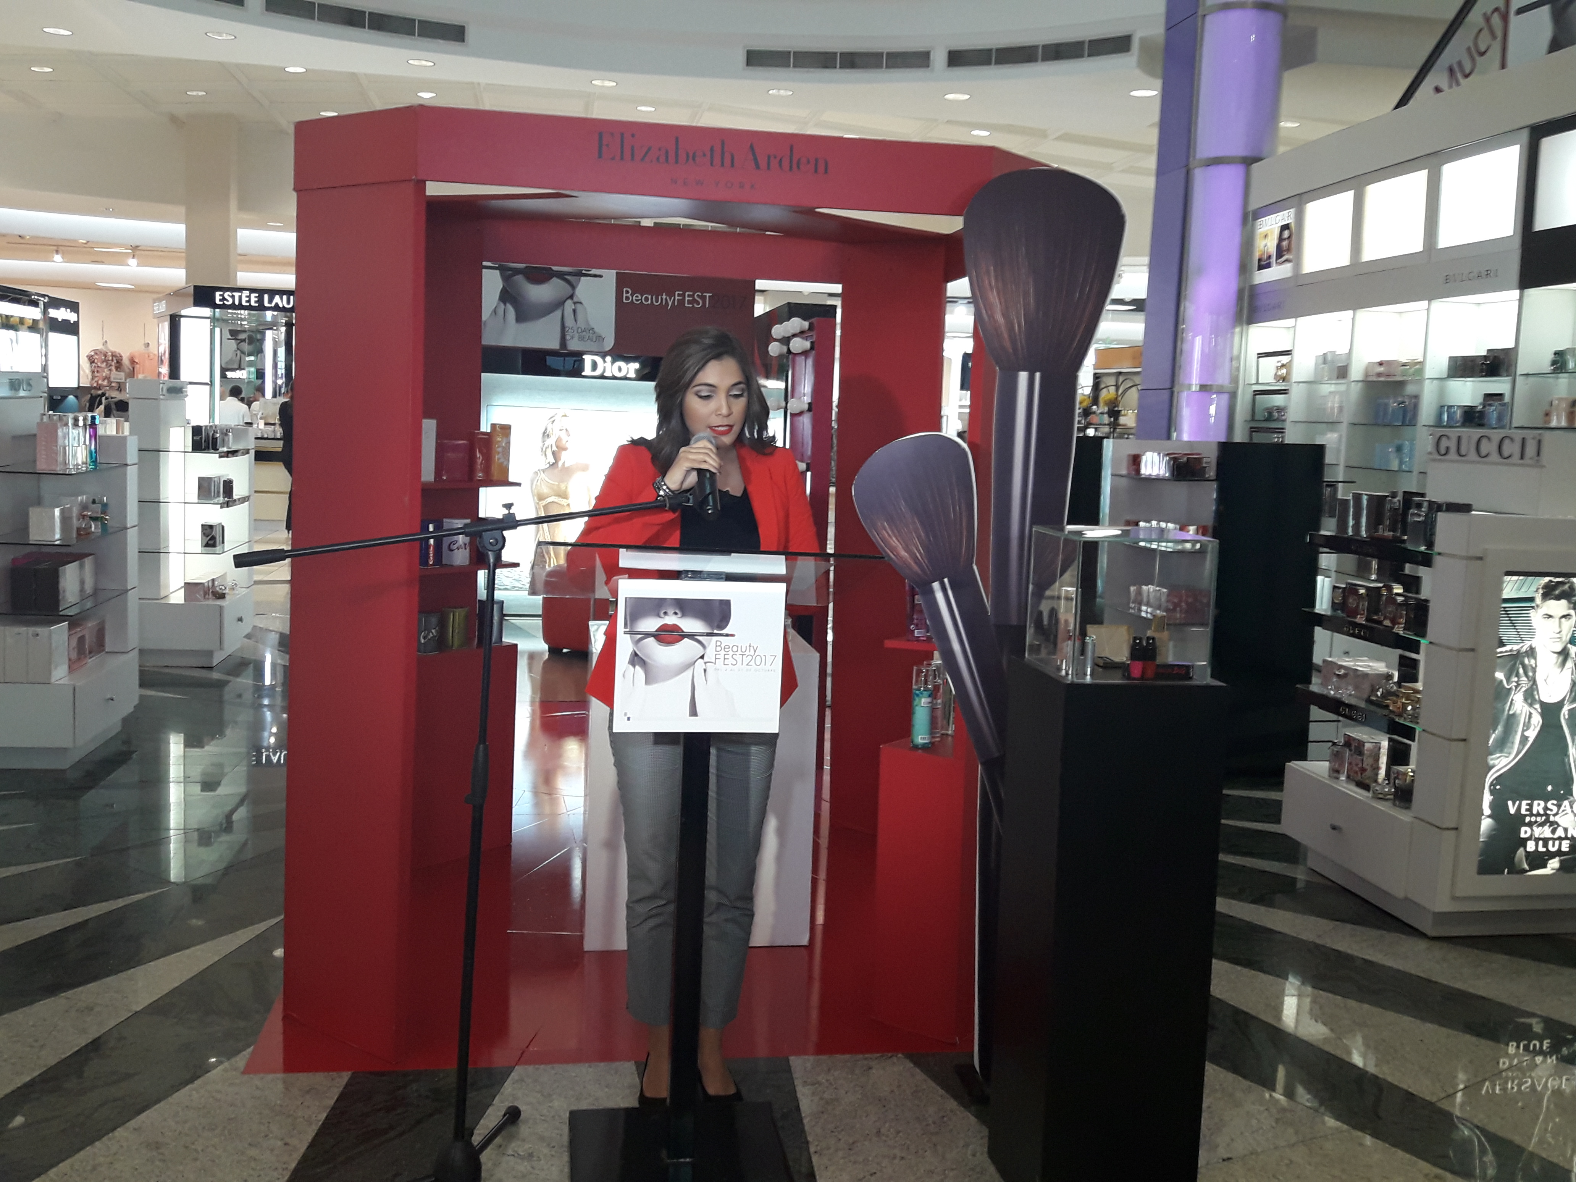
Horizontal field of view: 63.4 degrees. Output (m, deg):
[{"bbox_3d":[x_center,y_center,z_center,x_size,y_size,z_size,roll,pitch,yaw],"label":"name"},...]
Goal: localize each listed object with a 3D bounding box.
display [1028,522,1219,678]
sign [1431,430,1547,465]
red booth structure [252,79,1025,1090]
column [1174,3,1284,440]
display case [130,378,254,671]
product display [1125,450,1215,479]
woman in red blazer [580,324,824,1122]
[{"bbox_3d":[0.624,0.026,2.361,0.272,0.257,0.225,1,8,-8],"label":"display"},{"bbox_3d":[2.204,-0.452,4.022,0.385,0.105,0.030,1,8,-8],"label":"sign"},{"bbox_3d":[-0.317,-0.062,3.638,1.920,2.100,1.650,1,8,-8],"label":"red booth structure"},{"bbox_3d":[3.459,-2.271,10.165,0.700,5.000,0.700,1,8,-8],"label":"column"},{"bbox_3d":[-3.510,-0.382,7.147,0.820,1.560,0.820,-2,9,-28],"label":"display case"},{"bbox_3d":[1.650,-0.543,5.511,0.370,0.125,0.140,1,8,-8],"label":"product display"},{"bbox_3d":[-0.199,0.273,2.794,0.520,1.670,0.380,1,8,-8],"label":"woman in red blazer"}]

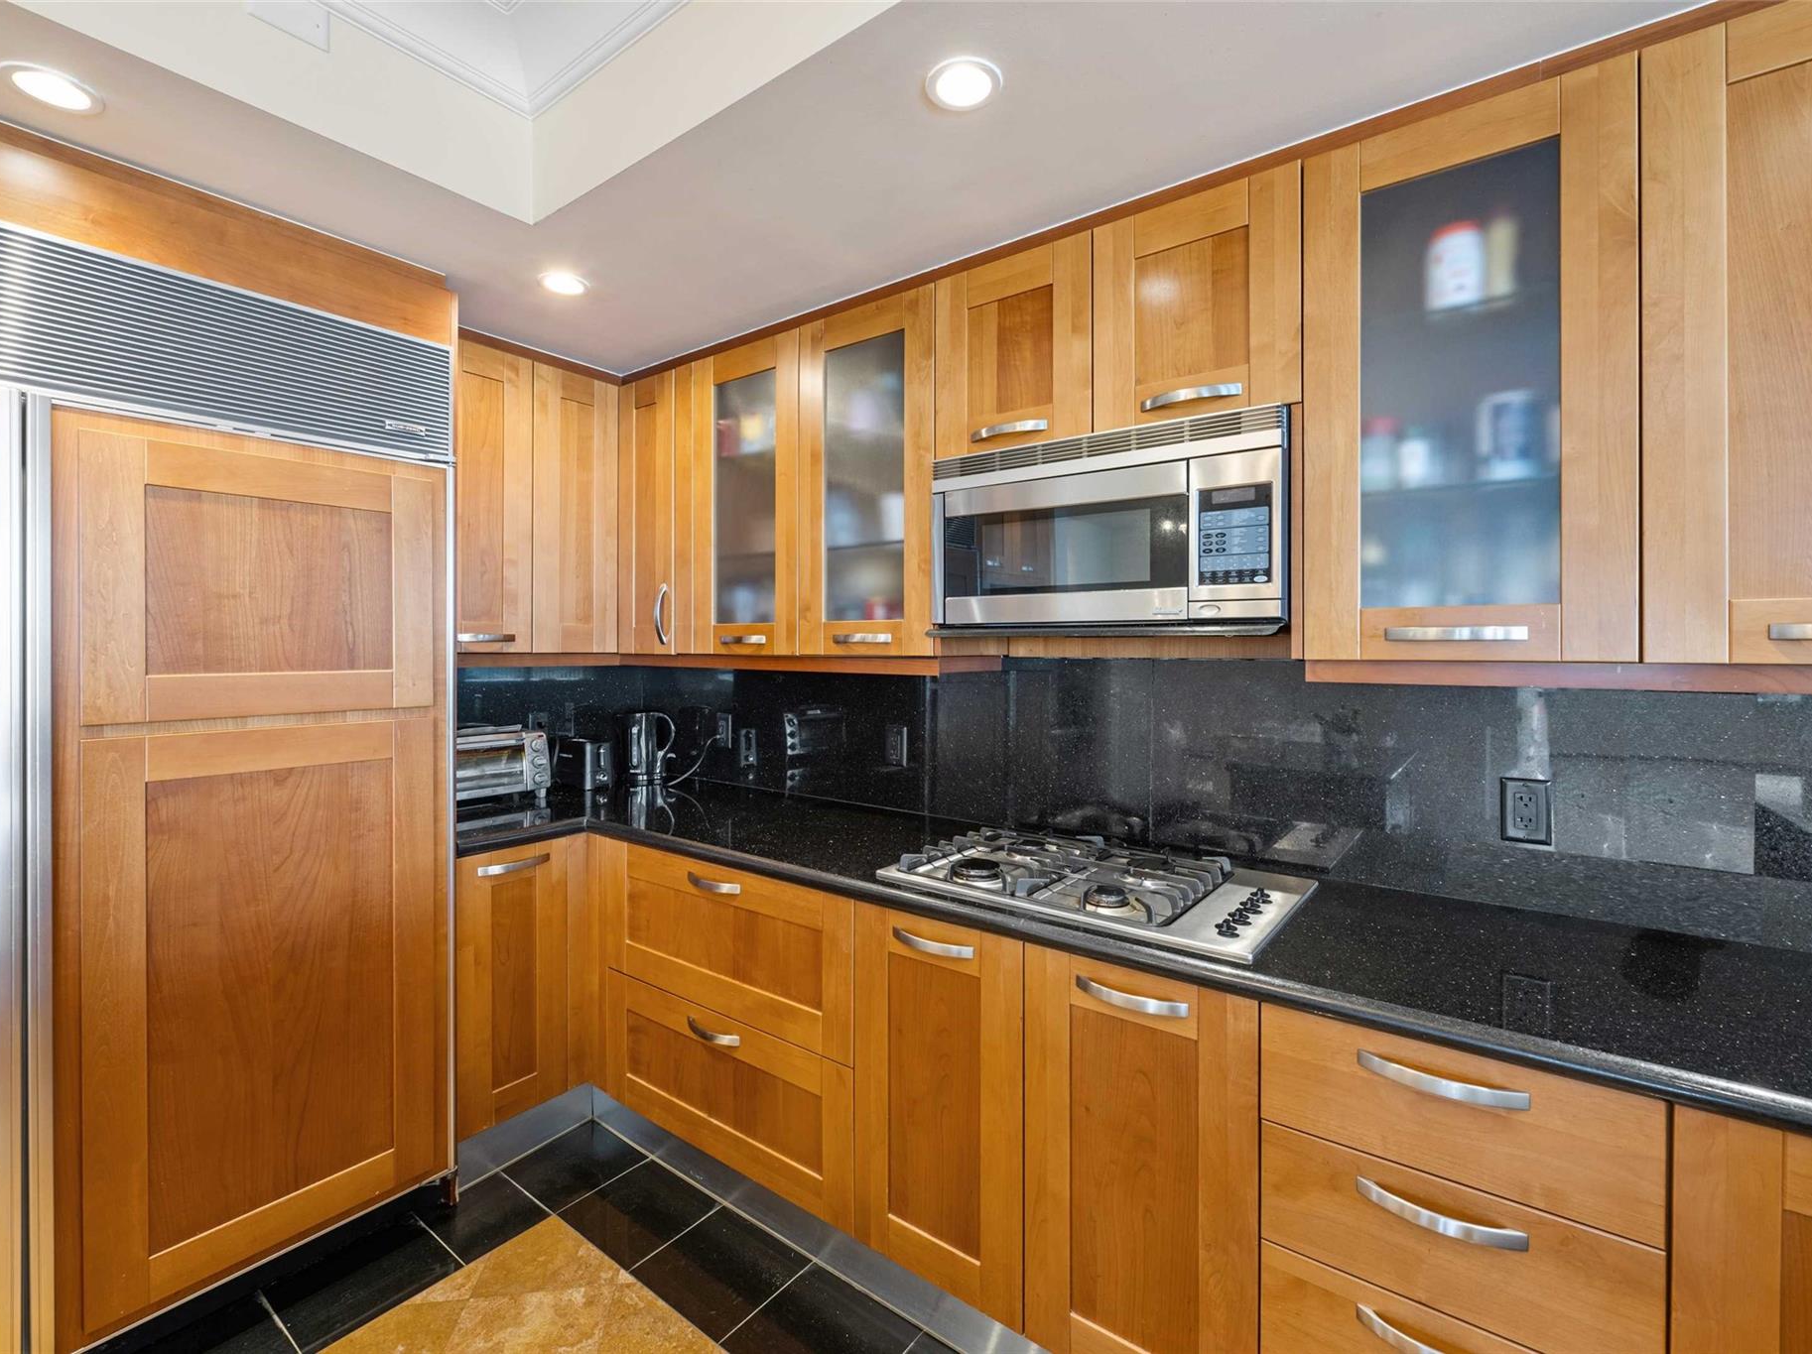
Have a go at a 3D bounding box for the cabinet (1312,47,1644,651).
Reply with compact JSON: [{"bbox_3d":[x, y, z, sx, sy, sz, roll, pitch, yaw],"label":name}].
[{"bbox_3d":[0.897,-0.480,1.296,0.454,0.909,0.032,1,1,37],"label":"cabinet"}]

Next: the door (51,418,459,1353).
[{"bbox_3d":[-1.365,0.368,1.719,0.060,1.745,0.668,1,2,37],"label":"door"}]

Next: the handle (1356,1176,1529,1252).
[{"bbox_3d":[0.703,0.712,1.042,0.188,0.021,0.030,1,2,37],"label":"handle"}]

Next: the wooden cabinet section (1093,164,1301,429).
[{"bbox_3d":[0.635,-0.711,1.643,0.393,0.422,0.300,2,3,37],"label":"wooden cabinet section"}]

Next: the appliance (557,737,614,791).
[{"bbox_3d":[-1.152,0.303,2.850,0.225,0.172,0.125,1,2,37],"label":"appliance"}]

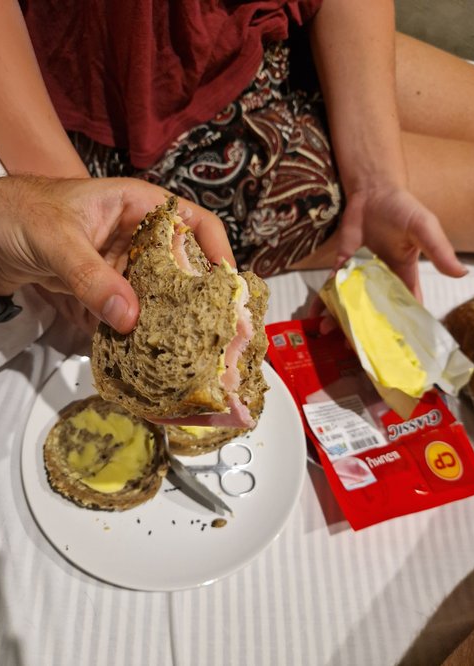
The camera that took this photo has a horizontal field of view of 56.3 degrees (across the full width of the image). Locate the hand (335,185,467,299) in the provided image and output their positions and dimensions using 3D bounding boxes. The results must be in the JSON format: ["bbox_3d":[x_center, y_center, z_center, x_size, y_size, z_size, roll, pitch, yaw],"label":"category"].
[{"bbox_3d":[0.161,-0.084,0.447,0.135,0.060,0.150,3,70,9],"label":"hand"}]

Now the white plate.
[{"bbox_3d":[-0.055,0.091,0.387,0.236,0.022,0.236,6,52,-8],"label":"white plate"}]

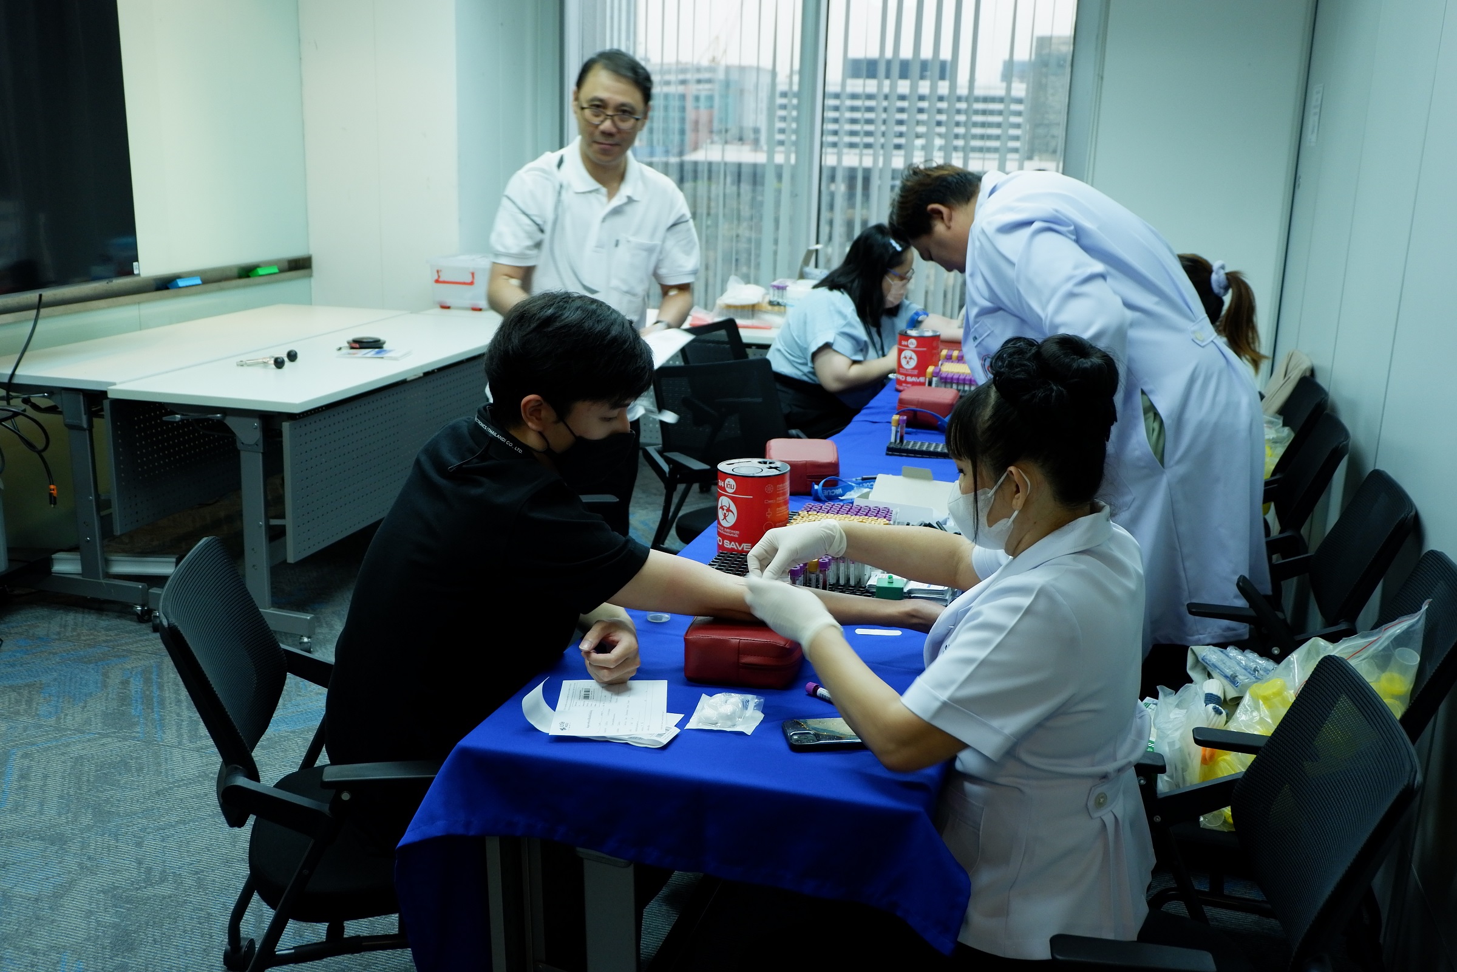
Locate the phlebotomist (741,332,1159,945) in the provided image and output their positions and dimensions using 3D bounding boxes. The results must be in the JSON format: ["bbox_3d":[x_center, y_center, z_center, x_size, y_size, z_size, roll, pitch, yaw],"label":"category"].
[{"bbox_3d":[0.280,0.418,1.790,0.580,1.210,0.480,7,15,21],"label":"phlebotomist"}]

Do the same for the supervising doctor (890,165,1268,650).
[{"bbox_3d":[0.757,0.023,2.990,0.860,1.430,0.550,6,14,16],"label":"supervising doctor"}]

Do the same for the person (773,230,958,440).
[{"bbox_3d":[0.440,-0.215,4.265,0.760,1.220,0.520,6,15,17],"label":"person"}]

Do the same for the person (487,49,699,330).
[{"bbox_3d":[-0.333,-0.200,3.286,0.510,1.660,0.380,-1,14,-12],"label":"person"}]

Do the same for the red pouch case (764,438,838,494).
[{"bbox_3d":[0.164,-0.041,2.870,0.155,0.077,0.180,3,14,8],"label":"red pouch case"}]

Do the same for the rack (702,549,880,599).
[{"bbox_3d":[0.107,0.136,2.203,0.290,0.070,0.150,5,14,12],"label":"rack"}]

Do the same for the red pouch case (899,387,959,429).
[{"bbox_3d":[0.547,-0.211,3.656,0.150,0.075,0.150,5,14,13],"label":"red pouch case"}]

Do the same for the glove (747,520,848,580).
[{"bbox_3d":[0.100,0.092,1.930,0.160,0.085,0.100,-2,14,-13],"label":"glove"}]

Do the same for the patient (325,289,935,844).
[{"bbox_3d":[-0.138,0.347,1.940,0.870,1.260,0.500,1,14,1],"label":"patient"}]

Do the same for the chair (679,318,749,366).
[{"bbox_3d":[0.143,-0.087,4.444,0.580,0.870,0.570,8,16,24],"label":"chair"}]

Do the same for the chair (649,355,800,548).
[{"bbox_3d":[0.060,0.110,3.750,0.560,0.870,0.570,-8,17,-35],"label":"chair"}]

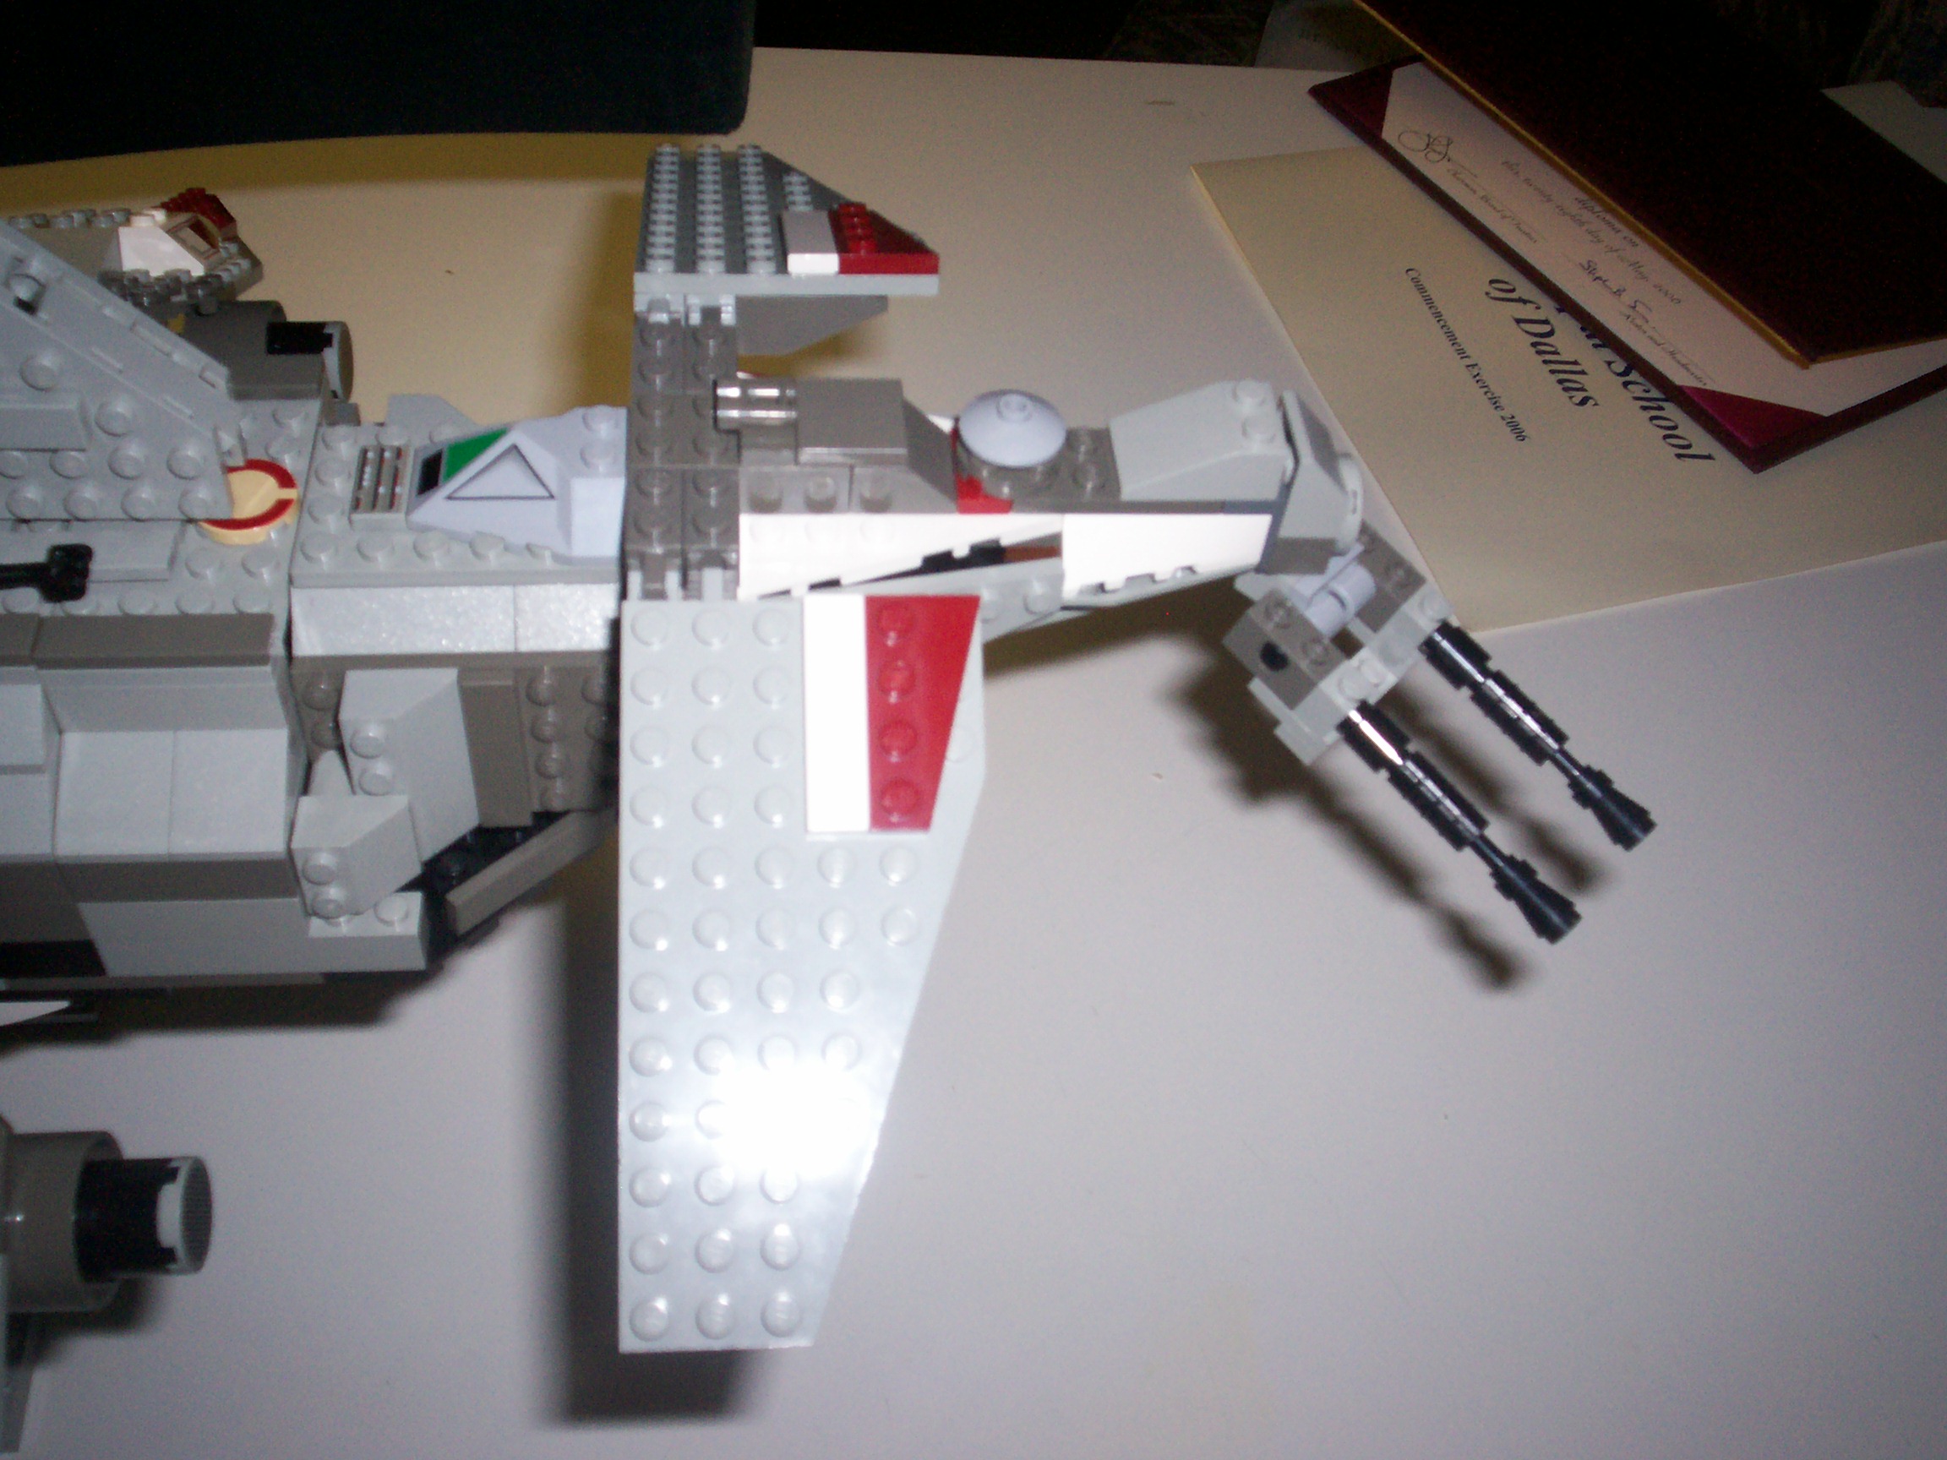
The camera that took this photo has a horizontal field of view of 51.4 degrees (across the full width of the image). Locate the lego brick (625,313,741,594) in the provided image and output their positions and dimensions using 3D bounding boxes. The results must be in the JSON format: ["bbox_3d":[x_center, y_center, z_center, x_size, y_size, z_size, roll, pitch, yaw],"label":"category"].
[{"bbox_3d":[-0.042,-0.042,0.295,0.016,0.005,0.056,-1,51,-6],"label":"lego brick"}]

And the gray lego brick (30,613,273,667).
[{"bbox_3d":[-0.113,-0.012,0.280,0.032,0.004,0.008,-1,51,-6],"label":"gray lego brick"}]

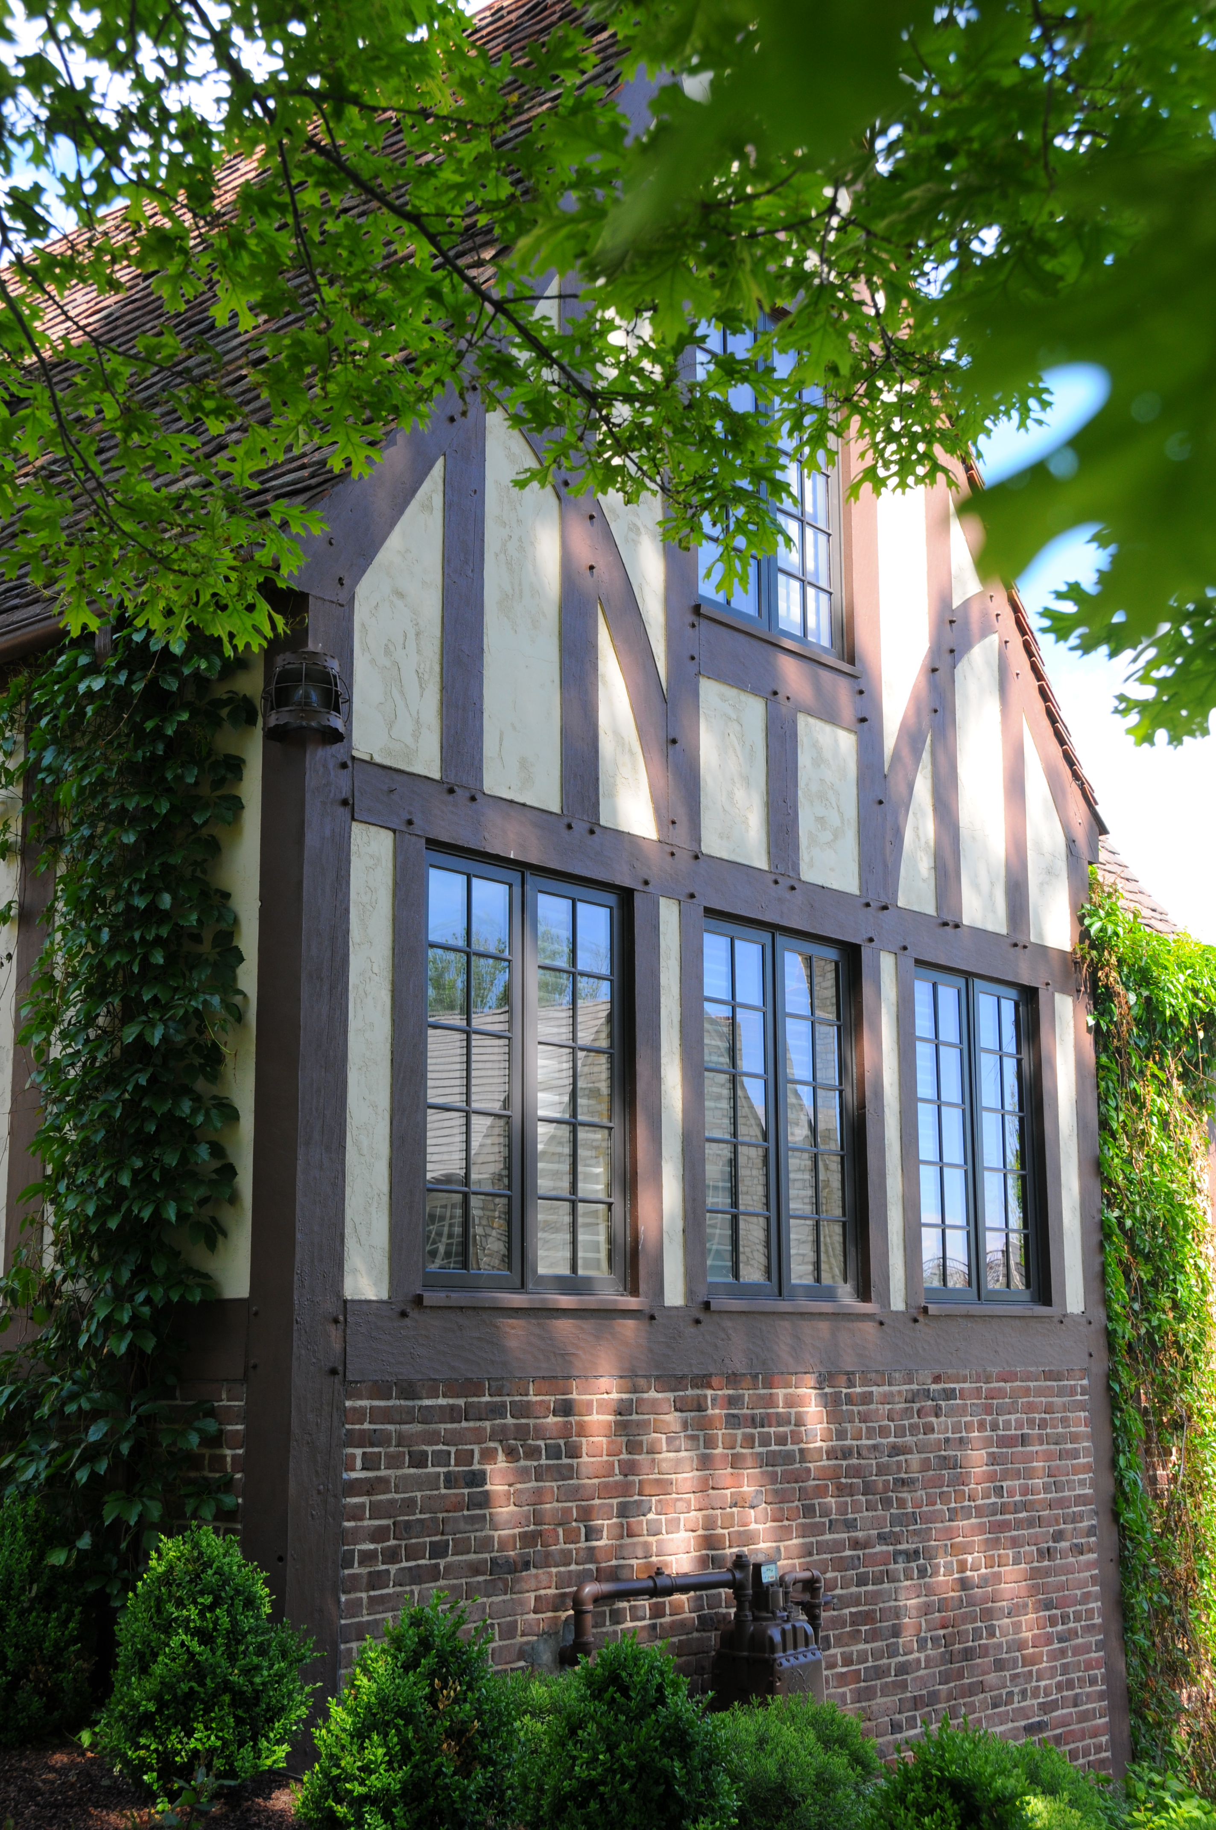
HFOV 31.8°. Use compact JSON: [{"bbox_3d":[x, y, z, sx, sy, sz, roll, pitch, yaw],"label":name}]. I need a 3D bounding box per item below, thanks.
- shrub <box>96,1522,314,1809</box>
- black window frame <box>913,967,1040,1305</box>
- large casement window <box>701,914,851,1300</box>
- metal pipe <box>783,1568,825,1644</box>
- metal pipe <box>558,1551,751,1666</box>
[{"bbox_3d":[-1.104,2.052,5.890,0.577,0.708,0.577,0,-12,-3],"label":"shrub"},{"bbox_3d":[1.556,0.965,9.326,0.091,1.434,1.013,-11,-15,41],"label":"black window frame"},{"bbox_3d":[0.621,0.761,8.299,0.091,1.434,1.023,-11,-15,41],"label":"large casement window"},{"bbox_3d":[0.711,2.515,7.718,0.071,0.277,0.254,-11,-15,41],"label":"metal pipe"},{"bbox_3d":[0.176,2.329,7.192,0.132,0.292,0.925,-11,-15,41],"label":"metal pipe"}]

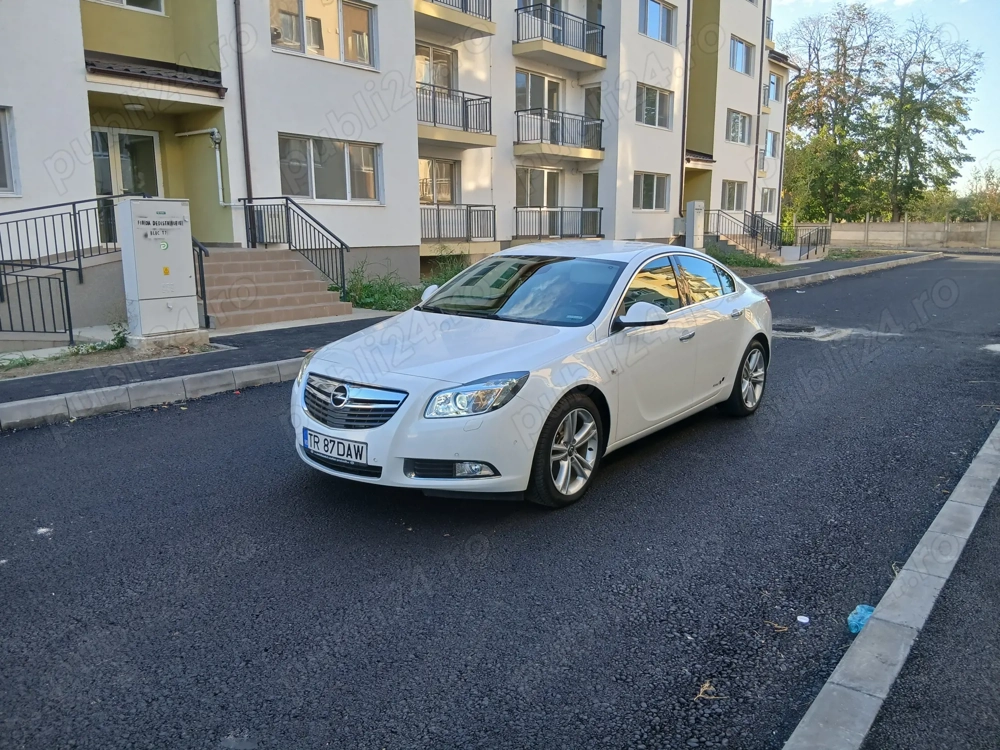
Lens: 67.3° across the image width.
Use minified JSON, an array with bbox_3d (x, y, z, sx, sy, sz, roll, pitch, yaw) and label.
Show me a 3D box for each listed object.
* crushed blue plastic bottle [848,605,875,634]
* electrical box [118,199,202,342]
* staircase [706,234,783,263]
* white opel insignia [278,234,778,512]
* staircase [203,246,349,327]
[{"bbox_3d":[1.429,0.957,2.962,0.090,0.075,0.170,8,13,38],"label":"crushed blue plastic bottle"},{"bbox_3d":[-4.103,-1.290,9.049,0.310,1.580,0.715,8,13,38],"label":"electrical box"},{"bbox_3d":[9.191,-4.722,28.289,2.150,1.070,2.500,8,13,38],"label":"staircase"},{"bbox_3d":[0.605,-0.287,5.801,1.930,1.490,4.830,8,13,38],"label":"white opel insignia"},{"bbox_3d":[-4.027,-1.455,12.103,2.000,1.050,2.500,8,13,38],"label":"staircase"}]

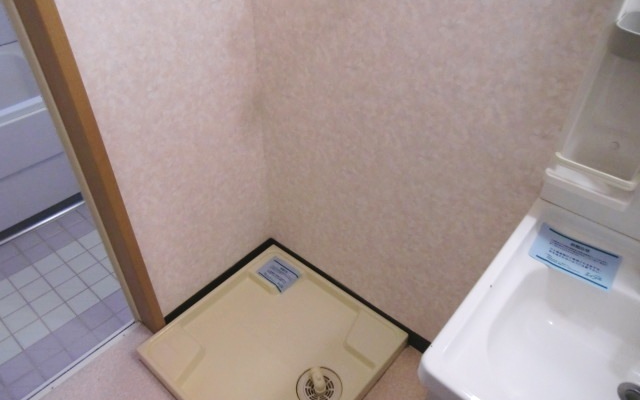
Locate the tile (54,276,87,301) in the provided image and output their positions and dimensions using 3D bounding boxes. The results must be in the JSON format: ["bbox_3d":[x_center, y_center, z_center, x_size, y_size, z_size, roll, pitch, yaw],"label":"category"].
[{"bbox_3d":[-1.027,0.369,1.837,0.098,0.010,0.098,30,48,29],"label":"tile"}]

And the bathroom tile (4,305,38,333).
[{"bbox_3d":[-1.135,0.455,1.688,0.092,0.009,0.092,30,47,29],"label":"bathroom tile"}]

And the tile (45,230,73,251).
[{"bbox_3d":[-1.190,0.191,2.042,0.098,0.010,0.098,30,48,29],"label":"tile"}]

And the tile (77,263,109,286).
[{"bbox_3d":[-0.945,0.316,1.861,0.092,0.009,0.092,30,47,29],"label":"tile"}]

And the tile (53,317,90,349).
[{"bbox_3d":[-0.940,0.503,1.681,0.098,0.010,0.098,30,48,29],"label":"tile"}]

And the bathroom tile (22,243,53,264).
[{"bbox_3d":[-1.227,0.235,1.940,0.094,0.010,0.092,29,47,30],"label":"bathroom tile"}]

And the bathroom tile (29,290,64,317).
[{"bbox_3d":[-1.072,0.408,1.745,0.092,0.009,0.092,30,47,29],"label":"bathroom tile"}]

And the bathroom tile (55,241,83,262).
[{"bbox_3d":[-1.093,0.231,1.956,0.092,0.009,0.092,30,47,29],"label":"bathroom tile"}]

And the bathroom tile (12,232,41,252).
[{"bbox_3d":[-1.331,0.196,2.031,0.098,0.010,0.098,30,48,29],"label":"bathroom tile"}]

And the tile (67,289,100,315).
[{"bbox_3d":[-0.934,0.404,1.756,0.092,0.009,0.092,30,47,29],"label":"tile"}]

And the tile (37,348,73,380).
[{"bbox_3d":[-0.929,0.594,1.574,0.098,0.010,0.098,30,48,29],"label":"tile"}]

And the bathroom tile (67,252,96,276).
[{"bbox_3d":[-1.038,0.277,1.945,0.098,0.010,0.098,30,48,29],"label":"bathroom tile"}]

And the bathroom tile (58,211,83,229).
[{"bbox_3d":[-1.201,0.100,2.150,0.098,0.010,0.098,30,48,29],"label":"bathroom tile"}]

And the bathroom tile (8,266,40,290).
[{"bbox_3d":[-1.220,0.324,1.840,0.092,0.009,0.092,30,47,29],"label":"bathroom tile"}]

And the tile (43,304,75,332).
[{"bbox_3d":[-0.989,0.449,1.685,0.094,0.010,0.092,29,47,30],"label":"tile"}]

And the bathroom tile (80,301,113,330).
[{"bbox_3d":[-0.875,0.455,1.740,0.098,0.010,0.098,30,48,29],"label":"bathroom tile"}]

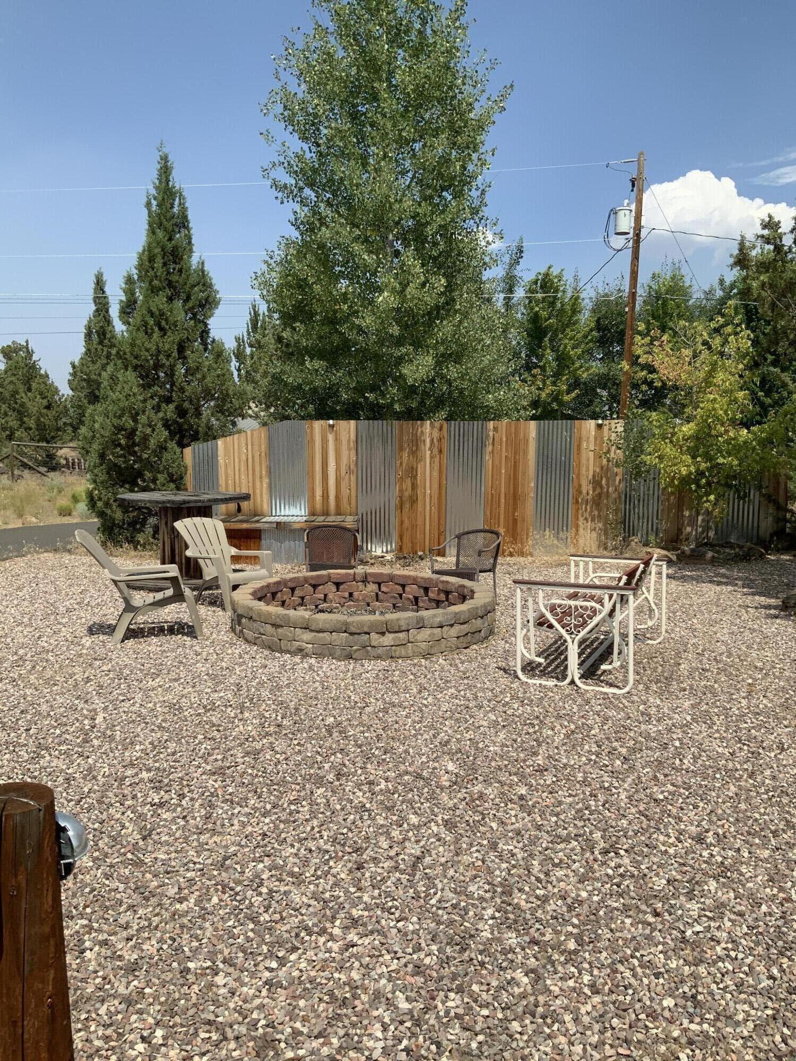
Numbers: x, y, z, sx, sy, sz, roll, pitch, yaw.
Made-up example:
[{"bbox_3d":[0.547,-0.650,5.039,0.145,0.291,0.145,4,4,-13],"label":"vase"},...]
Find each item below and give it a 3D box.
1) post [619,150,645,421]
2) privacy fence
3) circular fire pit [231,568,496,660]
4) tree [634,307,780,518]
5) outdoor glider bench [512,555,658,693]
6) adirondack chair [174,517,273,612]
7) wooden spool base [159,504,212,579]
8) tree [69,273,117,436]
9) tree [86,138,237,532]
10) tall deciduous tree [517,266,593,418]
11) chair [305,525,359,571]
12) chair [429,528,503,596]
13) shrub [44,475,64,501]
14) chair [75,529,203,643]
[{"bbox_3d":[6.600,-5.870,25.300,0.260,9.300,0.260,2,7,0],"label":"post"},{"bbox_3d":[1.200,-0.640,13.300,9.000,2.050,0.350,0,7,2],"label":"privacy fence"},{"bbox_3d":[-0.302,0.703,8.009,2.350,0.310,2.350,0,6,0],"label":"circular fire pit"},{"bbox_3d":[4.100,-1.359,11.822,1.950,3.120,1.900,0,6,0],"label":"tree"},{"bbox_3d":[1.440,0.575,6.400,0.800,0.750,1.500,3,7,24],"label":"outdoor glider bench"},{"bbox_3d":[-1.717,0.314,8.936,0.920,0.880,0.730,5,8,40],"label":"adirondack chair"},{"bbox_3d":[-2.580,0.120,10.800,0.650,0.900,0.650,0,8,0],"label":"wooden spool base"},{"bbox_3d":[-8.100,-4.050,24.000,1.800,6.000,1.800,0,6,0],"label":"tree"},{"bbox_3d":[-3.860,-2.983,14.457,2.650,6.200,2.600,0,6,0],"label":"tree"},{"bbox_3d":[3.550,-3.200,20.200,1.950,5.400,1.950,0,6,0],"label":"tall deciduous tree"},{"bbox_3d":[-0.725,0.290,9.900,0.610,0.800,0.600,-1,7,-10],"label":"chair"},{"bbox_3d":[0.665,0.363,8.947,0.600,0.780,0.590,4,7,30],"label":"chair"},{"bbox_3d":[-8.780,-1.124,22.717,0.520,0.650,0.520,0,6,0],"label":"shrub"},{"bbox_3d":[-2.170,0.395,7.580,0.980,0.880,0.740,-2,7,-14],"label":"chair"}]

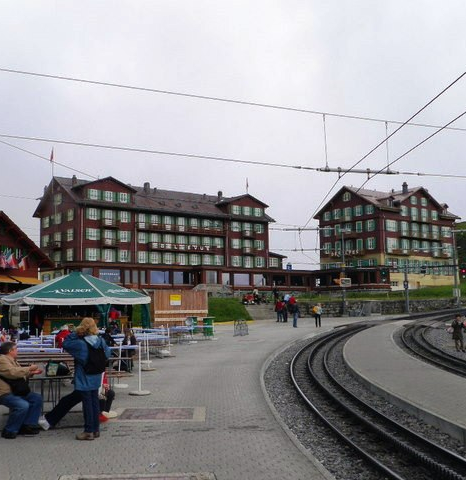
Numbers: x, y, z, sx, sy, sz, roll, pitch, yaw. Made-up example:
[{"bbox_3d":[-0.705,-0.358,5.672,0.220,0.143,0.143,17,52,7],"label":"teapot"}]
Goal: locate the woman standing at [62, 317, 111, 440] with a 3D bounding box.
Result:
[{"bbox_3d":[-2.042,1.923,9.034,0.580,1.668,0.500,3,-7,-30],"label":"woman standing"}]

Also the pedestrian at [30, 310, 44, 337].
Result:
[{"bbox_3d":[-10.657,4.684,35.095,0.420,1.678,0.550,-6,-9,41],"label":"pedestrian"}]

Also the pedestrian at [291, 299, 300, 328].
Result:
[{"bbox_3d":[3.989,4.695,41.101,0.420,1.786,0.500,2,-7,-22],"label":"pedestrian"}]

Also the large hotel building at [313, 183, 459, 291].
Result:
[{"bbox_3d":[29.486,0.345,122.321,25.700,18.269,16.200,4,-7,-39],"label":"large hotel building"}]

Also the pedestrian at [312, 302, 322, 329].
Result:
[{"bbox_3d":[5.926,5.376,46.086,0.450,1.697,0.480,4,-7,-37],"label":"pedestrian"}]

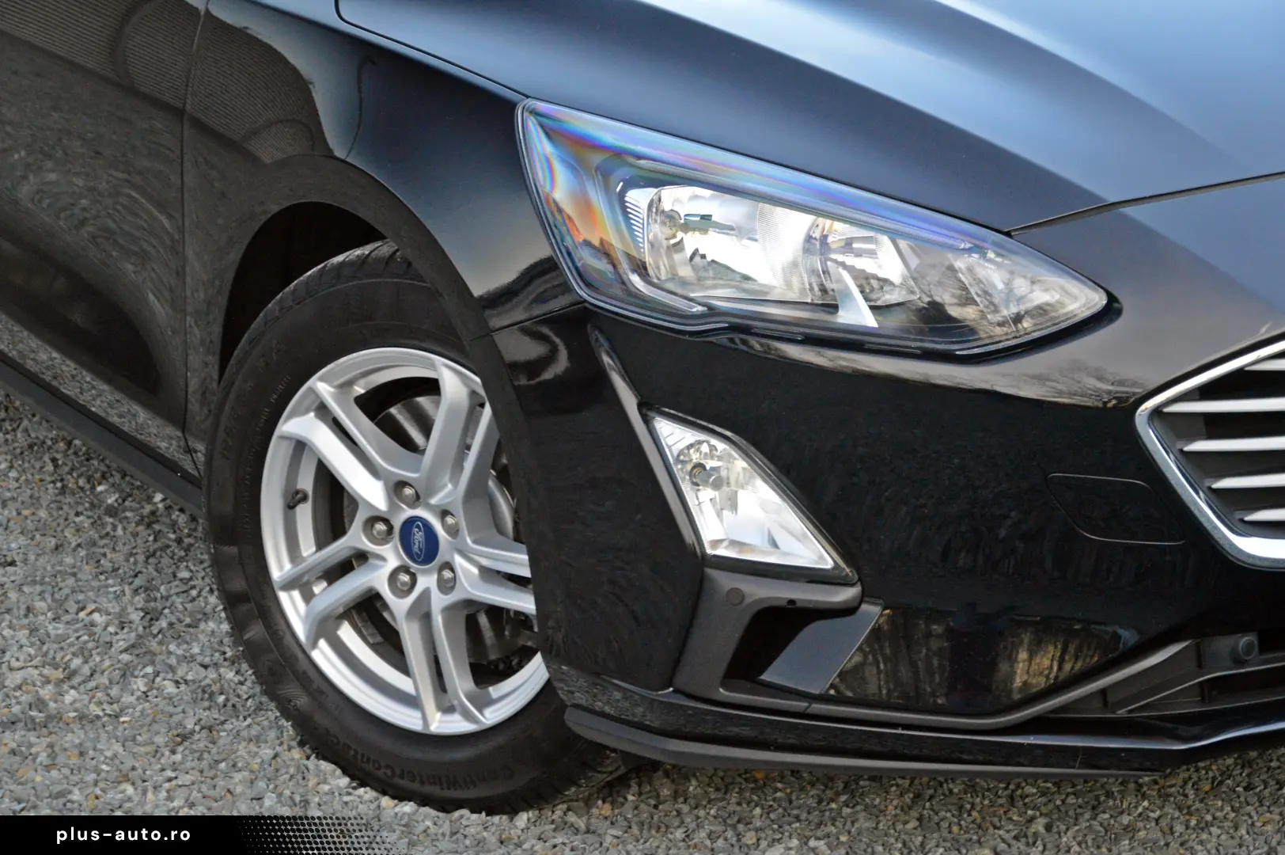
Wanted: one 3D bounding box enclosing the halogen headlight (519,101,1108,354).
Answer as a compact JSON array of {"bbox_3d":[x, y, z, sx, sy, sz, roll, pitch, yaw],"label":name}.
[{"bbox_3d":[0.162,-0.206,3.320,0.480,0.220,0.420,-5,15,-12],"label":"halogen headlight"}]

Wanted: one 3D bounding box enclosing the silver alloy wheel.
[{"bbox_3d":[-0.202,0.109,3.751,0.440,0.440,0.190,8,17,33],"label":"silver alloy wheel"}]

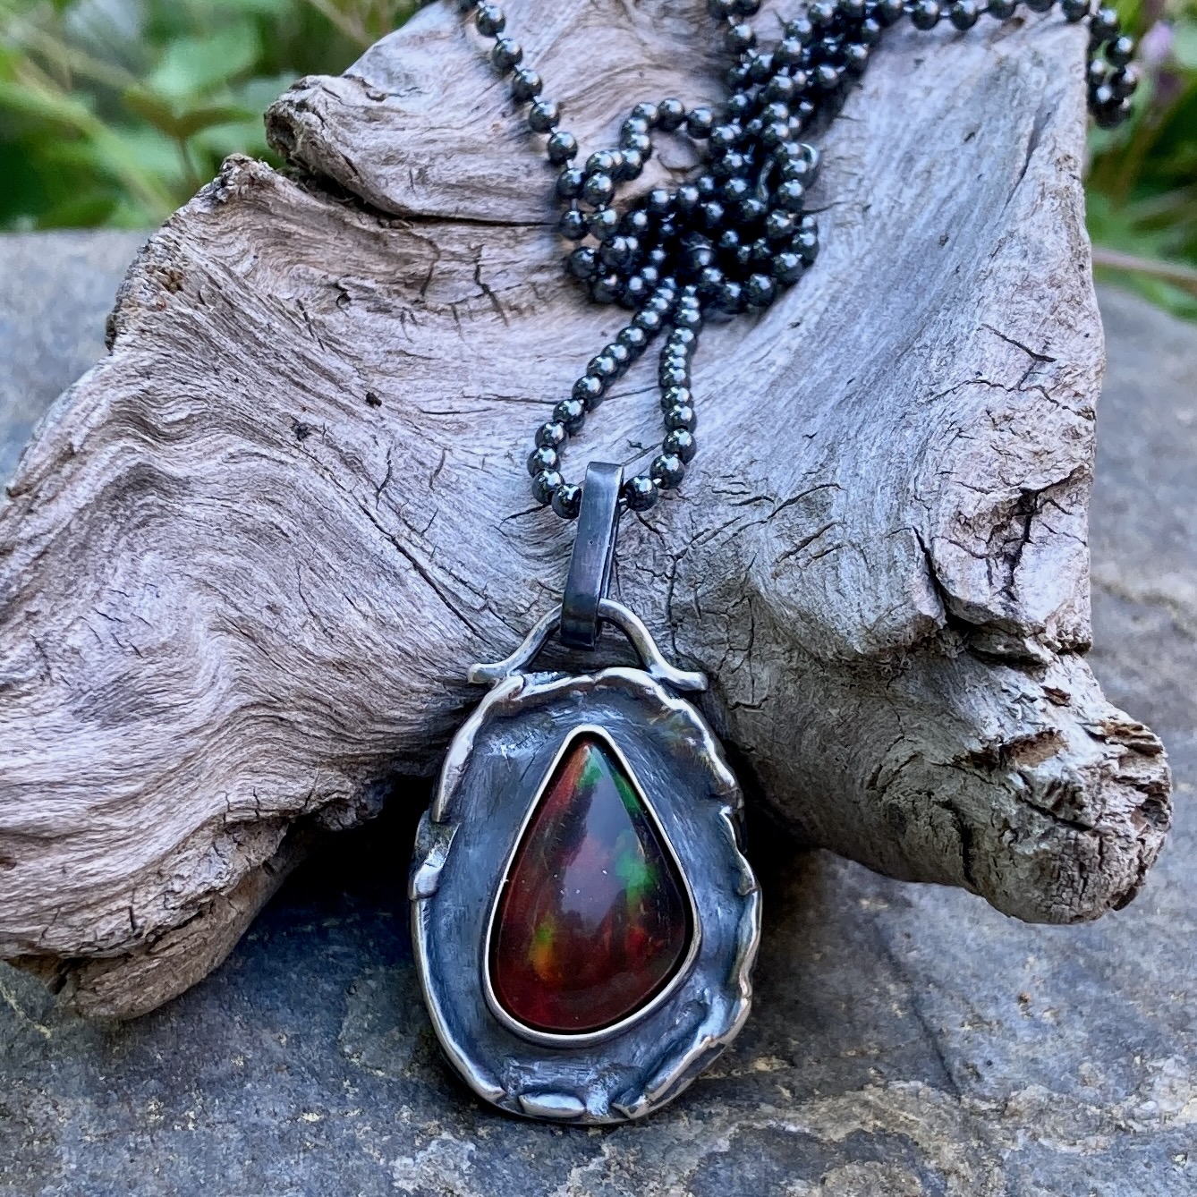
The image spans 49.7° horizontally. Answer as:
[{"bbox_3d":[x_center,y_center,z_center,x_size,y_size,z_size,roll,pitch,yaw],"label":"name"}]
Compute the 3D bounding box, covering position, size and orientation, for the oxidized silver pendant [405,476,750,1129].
[{"bbox_3d":[-0.001,0.013,0.104,0.027,0.007,0.054,2,65,1],"label":"oxidized silver pendant"}]

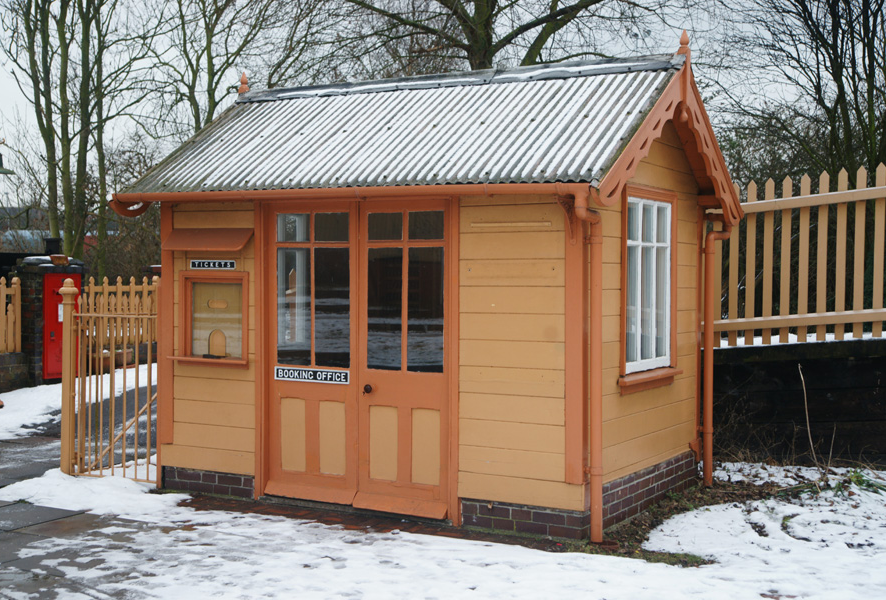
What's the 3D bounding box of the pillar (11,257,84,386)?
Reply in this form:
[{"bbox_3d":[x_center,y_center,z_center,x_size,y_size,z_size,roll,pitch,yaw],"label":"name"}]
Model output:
[{"bbox_3d":[-4.197,0.217,13.355,0.340,1.350,0.660,1,1,34],"label":"pillar"}]

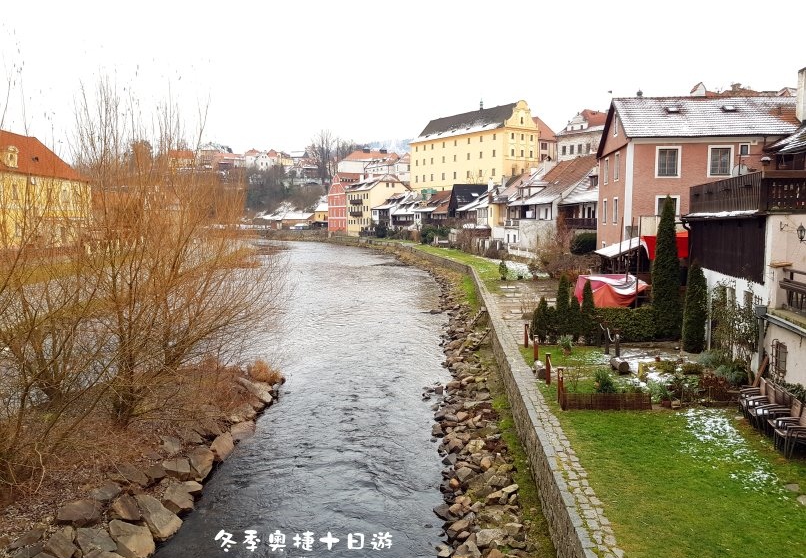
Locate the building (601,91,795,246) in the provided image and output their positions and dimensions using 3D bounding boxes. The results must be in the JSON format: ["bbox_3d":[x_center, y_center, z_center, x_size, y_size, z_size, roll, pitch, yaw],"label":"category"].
[{"bbox_3d":[19.638,-5.536,40.320,11.500,12.996,10.800,1,6,9],"label":"building"}]

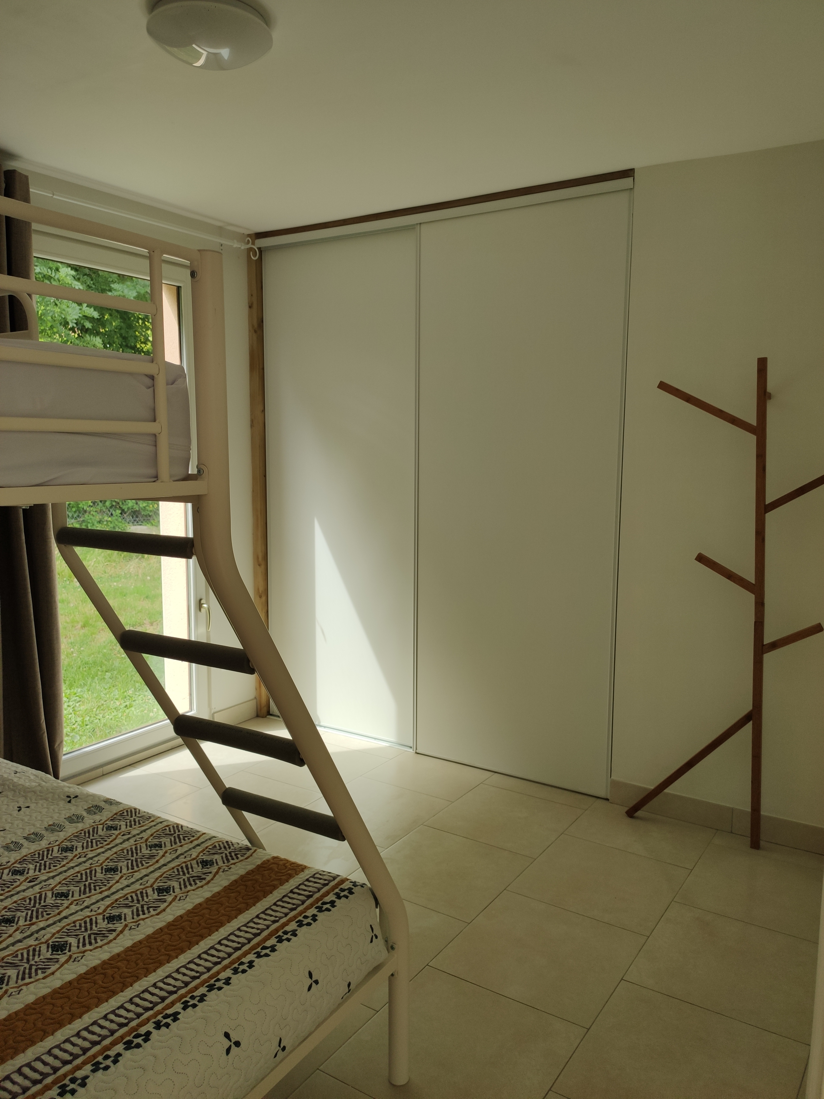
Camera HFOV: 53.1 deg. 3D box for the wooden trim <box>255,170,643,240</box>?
[{"bbox_3d":[0.037,-1.424,3.466,1.821,0.028,0.040,5,8,32],"label":"wooden trim"}]

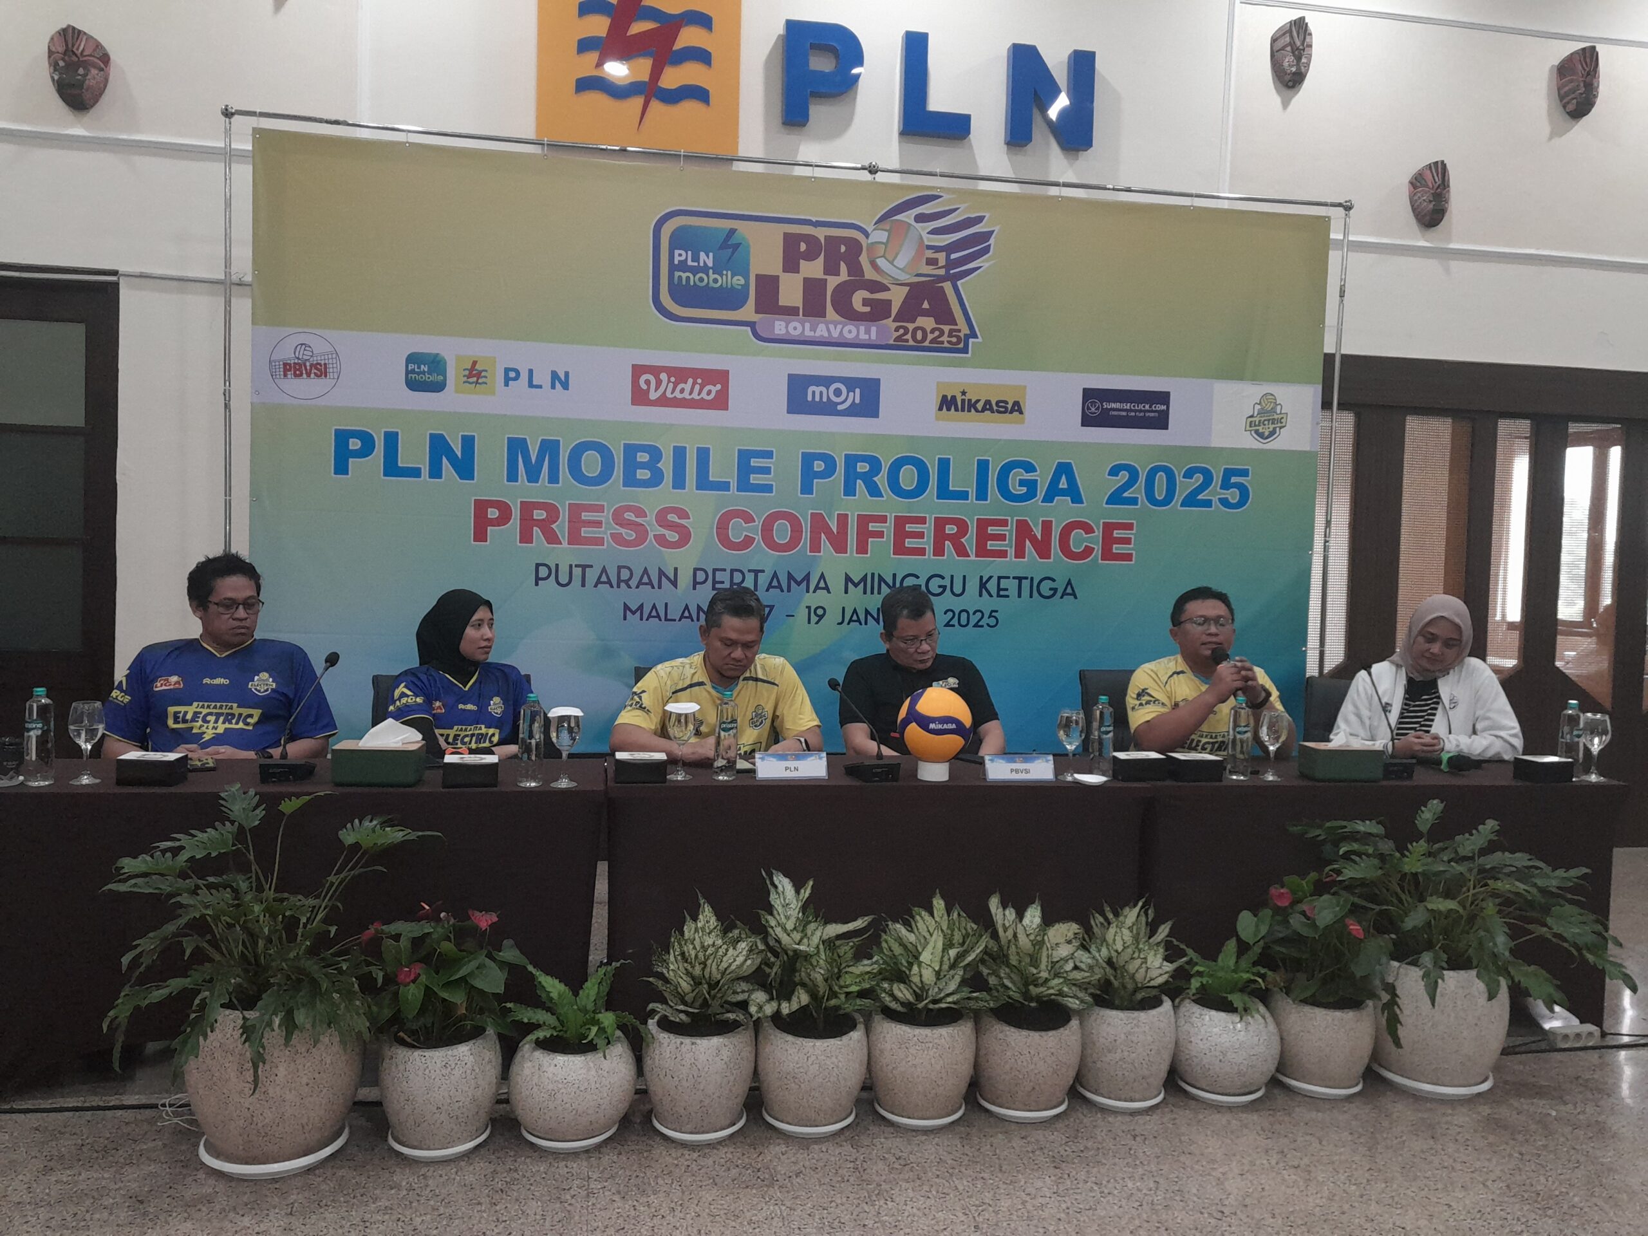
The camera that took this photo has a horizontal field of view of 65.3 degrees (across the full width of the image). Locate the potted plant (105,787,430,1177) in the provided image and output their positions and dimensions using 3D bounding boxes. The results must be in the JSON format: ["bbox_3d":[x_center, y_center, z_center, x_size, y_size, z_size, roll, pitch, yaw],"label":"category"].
[{"bbox_3d":[-1.241,0.782,2.877,0.710,0.810,0.600,1,3,-11],"label":"potted plant"}]

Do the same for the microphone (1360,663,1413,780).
[{"bbox_3d":[1.689,0.311,3.930,0.120,0.331,0.252,1,2,-15],"label":"microphone"}]

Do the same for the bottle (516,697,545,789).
[{"bbox_3d":[-0.748,0.311,3.277,0.066,0.232,0.066,1,2,-10],"label":"bottle"}]

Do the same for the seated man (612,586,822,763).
[{"bbox_3d":[-0.325,0.538,3.930,0.630,1.271,0.780,1,2,-8],"label":"seated man"}]

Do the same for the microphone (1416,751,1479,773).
[{"bbox_3d":[1.951,0.452,4.092,0.250,0.053,0.055,3,2,22],"label":"microphone"}]

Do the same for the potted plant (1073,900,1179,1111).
[{"bbox_3d":[0.786,0.974,3.299,0.270,0.510,0.275,1,3,-11],"label":"potted plant"}]

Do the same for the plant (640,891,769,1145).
[{"bbox_3d":[-0.278,0.922,3.028,0.291,0.559,0.291,1,2,-11],"label":"plant"}]

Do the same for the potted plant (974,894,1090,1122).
[{"bbox_3d":[0.531,0.958,3.222,0.285,0.536,0.285,1,3,-11],"label":"potted plant"}]

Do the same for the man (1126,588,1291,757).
[{"bbox_3d":[1.262,0.552,4.131,0.560,1.309,0.800,1,3,-12],"label":"man"}]

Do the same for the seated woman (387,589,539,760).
[{"bbox_3d":[-1.043,0.538,3.780,0.520,1.239,0.760,1,2,-19],"label":"seated woman"}]

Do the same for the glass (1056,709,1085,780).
[{"bbox_3d":[0.706,0.359,3.662,0.081,0.194,0.081,1,2,-10],"label":"glass"}]

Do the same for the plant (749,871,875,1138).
[{"bbox_3d":[-0.028,0.904,3.075,0.299,0.608,0.299,1,2,-11],"label":"plant"}]

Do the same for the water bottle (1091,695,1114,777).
[{"bbox_3d":[0.807,0.342,3.710,0.065,0.230,0.065,1,3,-11],"label":"water bottle"}]

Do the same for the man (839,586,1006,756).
[{"bbox_3d":[0.324,0.539,4.068,0.550,1.284,0.700,1,2,-13],"label":"man"}]

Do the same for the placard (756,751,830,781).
[{"bbox_3d":[-0.089,0.399,3.528,0.198,0.077,0.060,1,2,-11],"label":"placard"}]

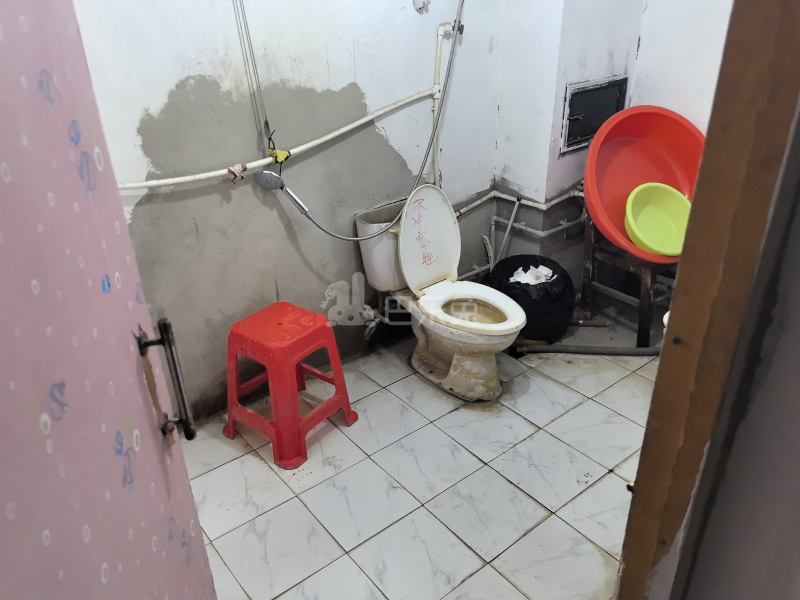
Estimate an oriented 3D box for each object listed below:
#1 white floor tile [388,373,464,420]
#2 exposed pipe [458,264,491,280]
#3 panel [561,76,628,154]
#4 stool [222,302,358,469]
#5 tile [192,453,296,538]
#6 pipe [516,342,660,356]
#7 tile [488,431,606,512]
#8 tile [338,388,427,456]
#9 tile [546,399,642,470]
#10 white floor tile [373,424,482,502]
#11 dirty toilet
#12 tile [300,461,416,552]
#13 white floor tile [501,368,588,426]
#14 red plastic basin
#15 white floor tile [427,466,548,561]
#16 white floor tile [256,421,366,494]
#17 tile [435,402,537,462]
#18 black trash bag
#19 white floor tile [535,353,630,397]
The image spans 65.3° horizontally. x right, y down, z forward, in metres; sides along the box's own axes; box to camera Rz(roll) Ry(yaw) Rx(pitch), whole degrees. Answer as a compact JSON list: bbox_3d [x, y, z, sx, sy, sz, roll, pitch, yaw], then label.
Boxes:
[{"bbox_3d":[0.148,0.385,2.608,0.300,0.010,0.300,-21,33,-33],"label":"white floor tile"},{"bbox_3d":[0.389,-0.140,3.267,0.260,0.030,0.030,-21,33,-33],"label":"exposed pipe"},{"bbox_3d":[0.933,-0.883,2.958,0.450,0.310,0.035,-21,33,-33],"label":"panel"},{"bbox_3d":[-0.420,0.286,2.318,0.355,0.465,0.360,18,33,33],"label":"stool"},{"bbox_3d":[-0.557,0.656,2.119,0.300,0.010,0.300,-21,33,-33],"label":"tile"},{"bbox_3d":[0.855,0.230,2.823,0.651,0.045,0.045,0,27,3],"label":"pipe"},{"bbox_3d":[0.520,0.594,2.191,0.300,0.010,0.300,-21,33,-33],"label":"tile"},{"bbox_3d":[-0.086,0.475,2.445,0.300,0.010,0.300,-21,33,-33],"label":"tile"},{"bbox_3d":[0.754,0.503,2.356,0.300,0.010,0.300,-21,33,-33],"label":"tile"},{"bbox_3d":[0.099,0.580,2.237,0.300,0.010,0.300,-21,33,-33],"label":"white floor tile"},{"bbox_3d":[0.219,-0.044,2.542,0.420,0.815,0.710,-23,34,-35],"label":"dirty toilet"},{"bbox_3d":[-0.136,0.670,2.073,0.300,0.010,0.300,-21,33,-33],"label":"tile"},{"bbox_3d":[0.567,0.400,2.566,0.300,0.010,0.300,-21,33,-33],"label":"white floor tile"},{"bbox_3d":[1.067,-0.477,2.712,0.675,0.675,0.195,-11,-6,-18],"label":"red plastic basin"},{"bbox_3d":[0.285,0.684,2.027,0.300,0.010,0.300,-21,33,-33],"label":"white floor tile"},{"bbox_3d":[-0.321,0.565,2.281,0.300,0.010,0.300,-21,33,-33],"label":"white floor tile"},{"bbox_3d":[0.334,0.490,2.400,0.300,0.010,0.300,-21,33,-33],"label":"tile"},{"bbox_3d":[0.616,0.004,2.928,0.390,0.340,0.380,5,28,12],"label":"black trash bag"},{"bbox_3d":[0.802,0.310,2.730,0.300,0.010,0.300,-21,33,-33],"label":"white floor tile"}]

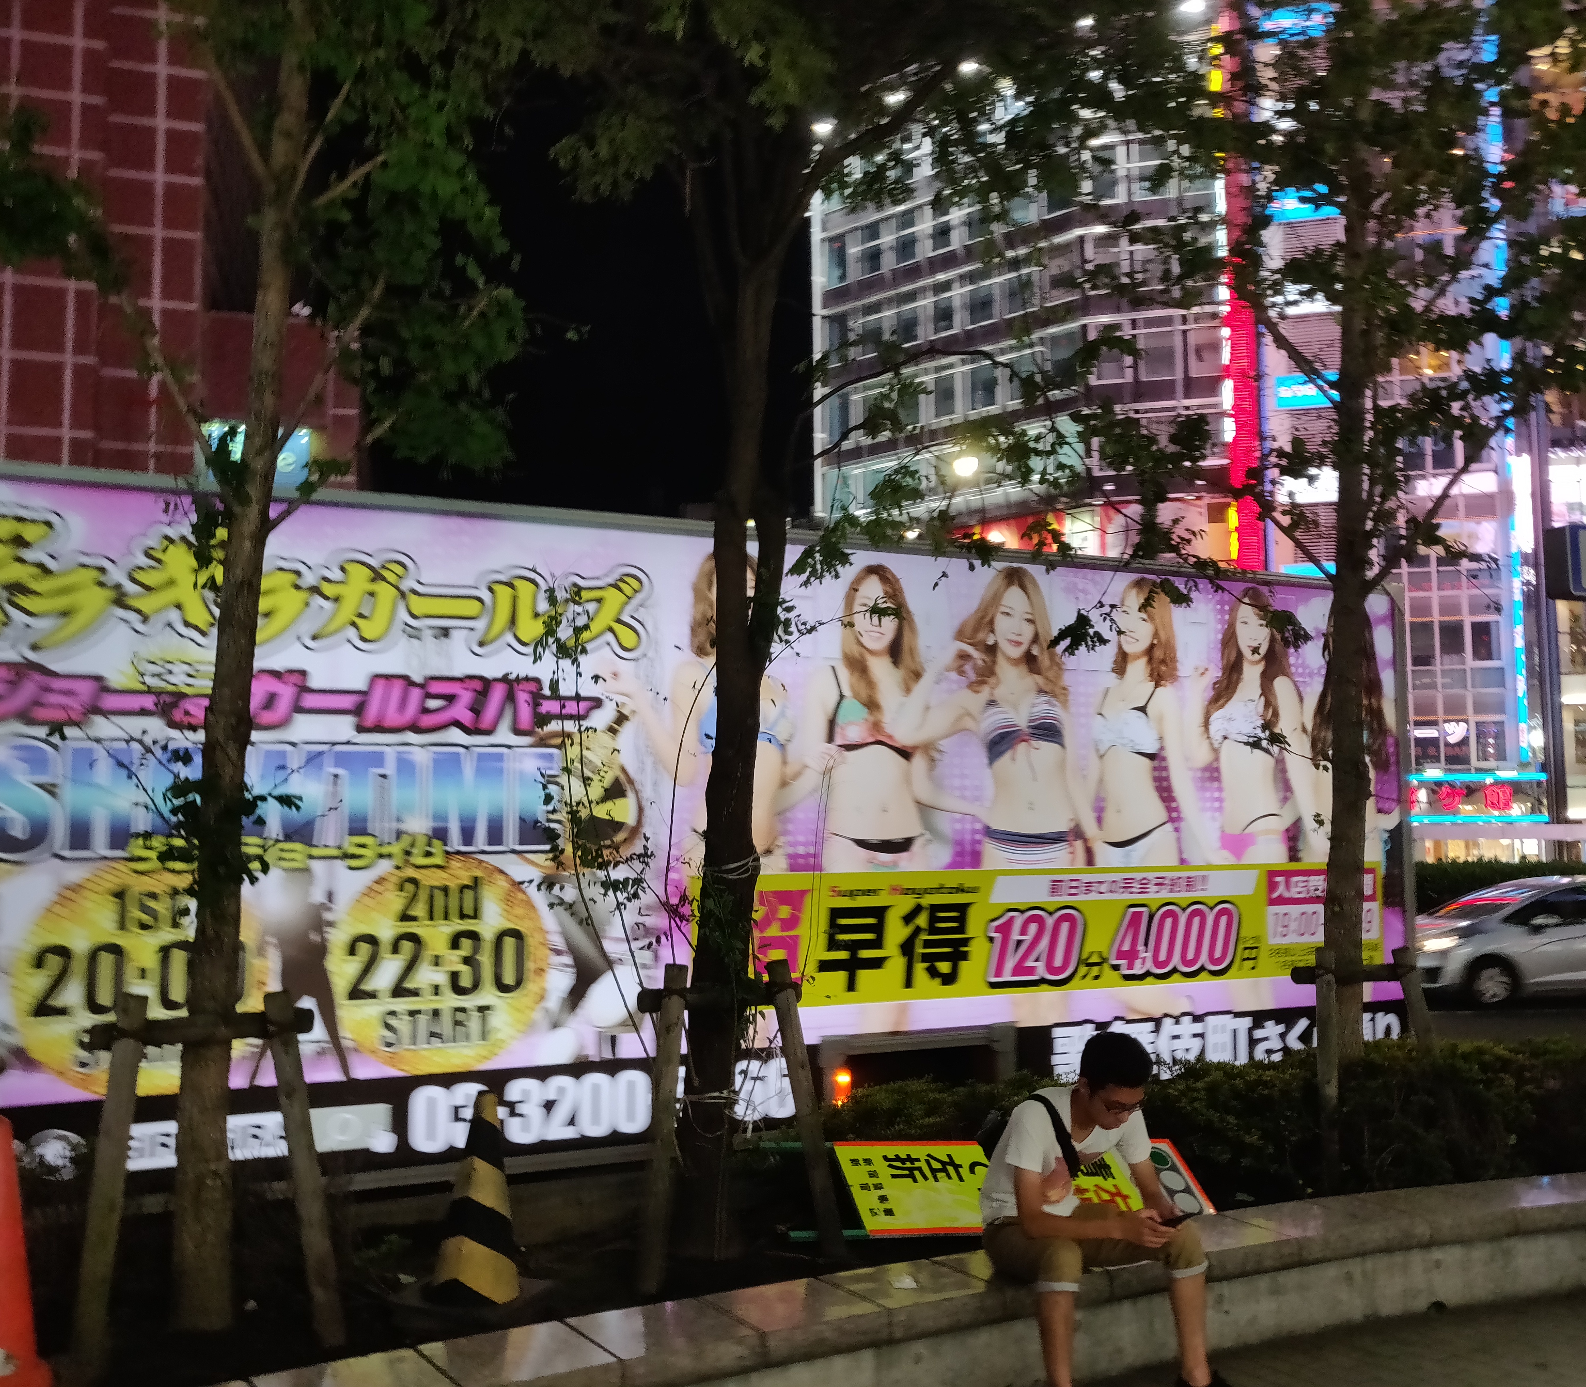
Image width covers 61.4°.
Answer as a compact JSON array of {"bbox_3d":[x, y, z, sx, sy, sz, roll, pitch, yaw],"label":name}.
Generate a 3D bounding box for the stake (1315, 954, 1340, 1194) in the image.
[{"bbox_3d":[2.148,1.514,5.357,0.080,0.985,0.080,-2,-5,22],"label":"stake"}]

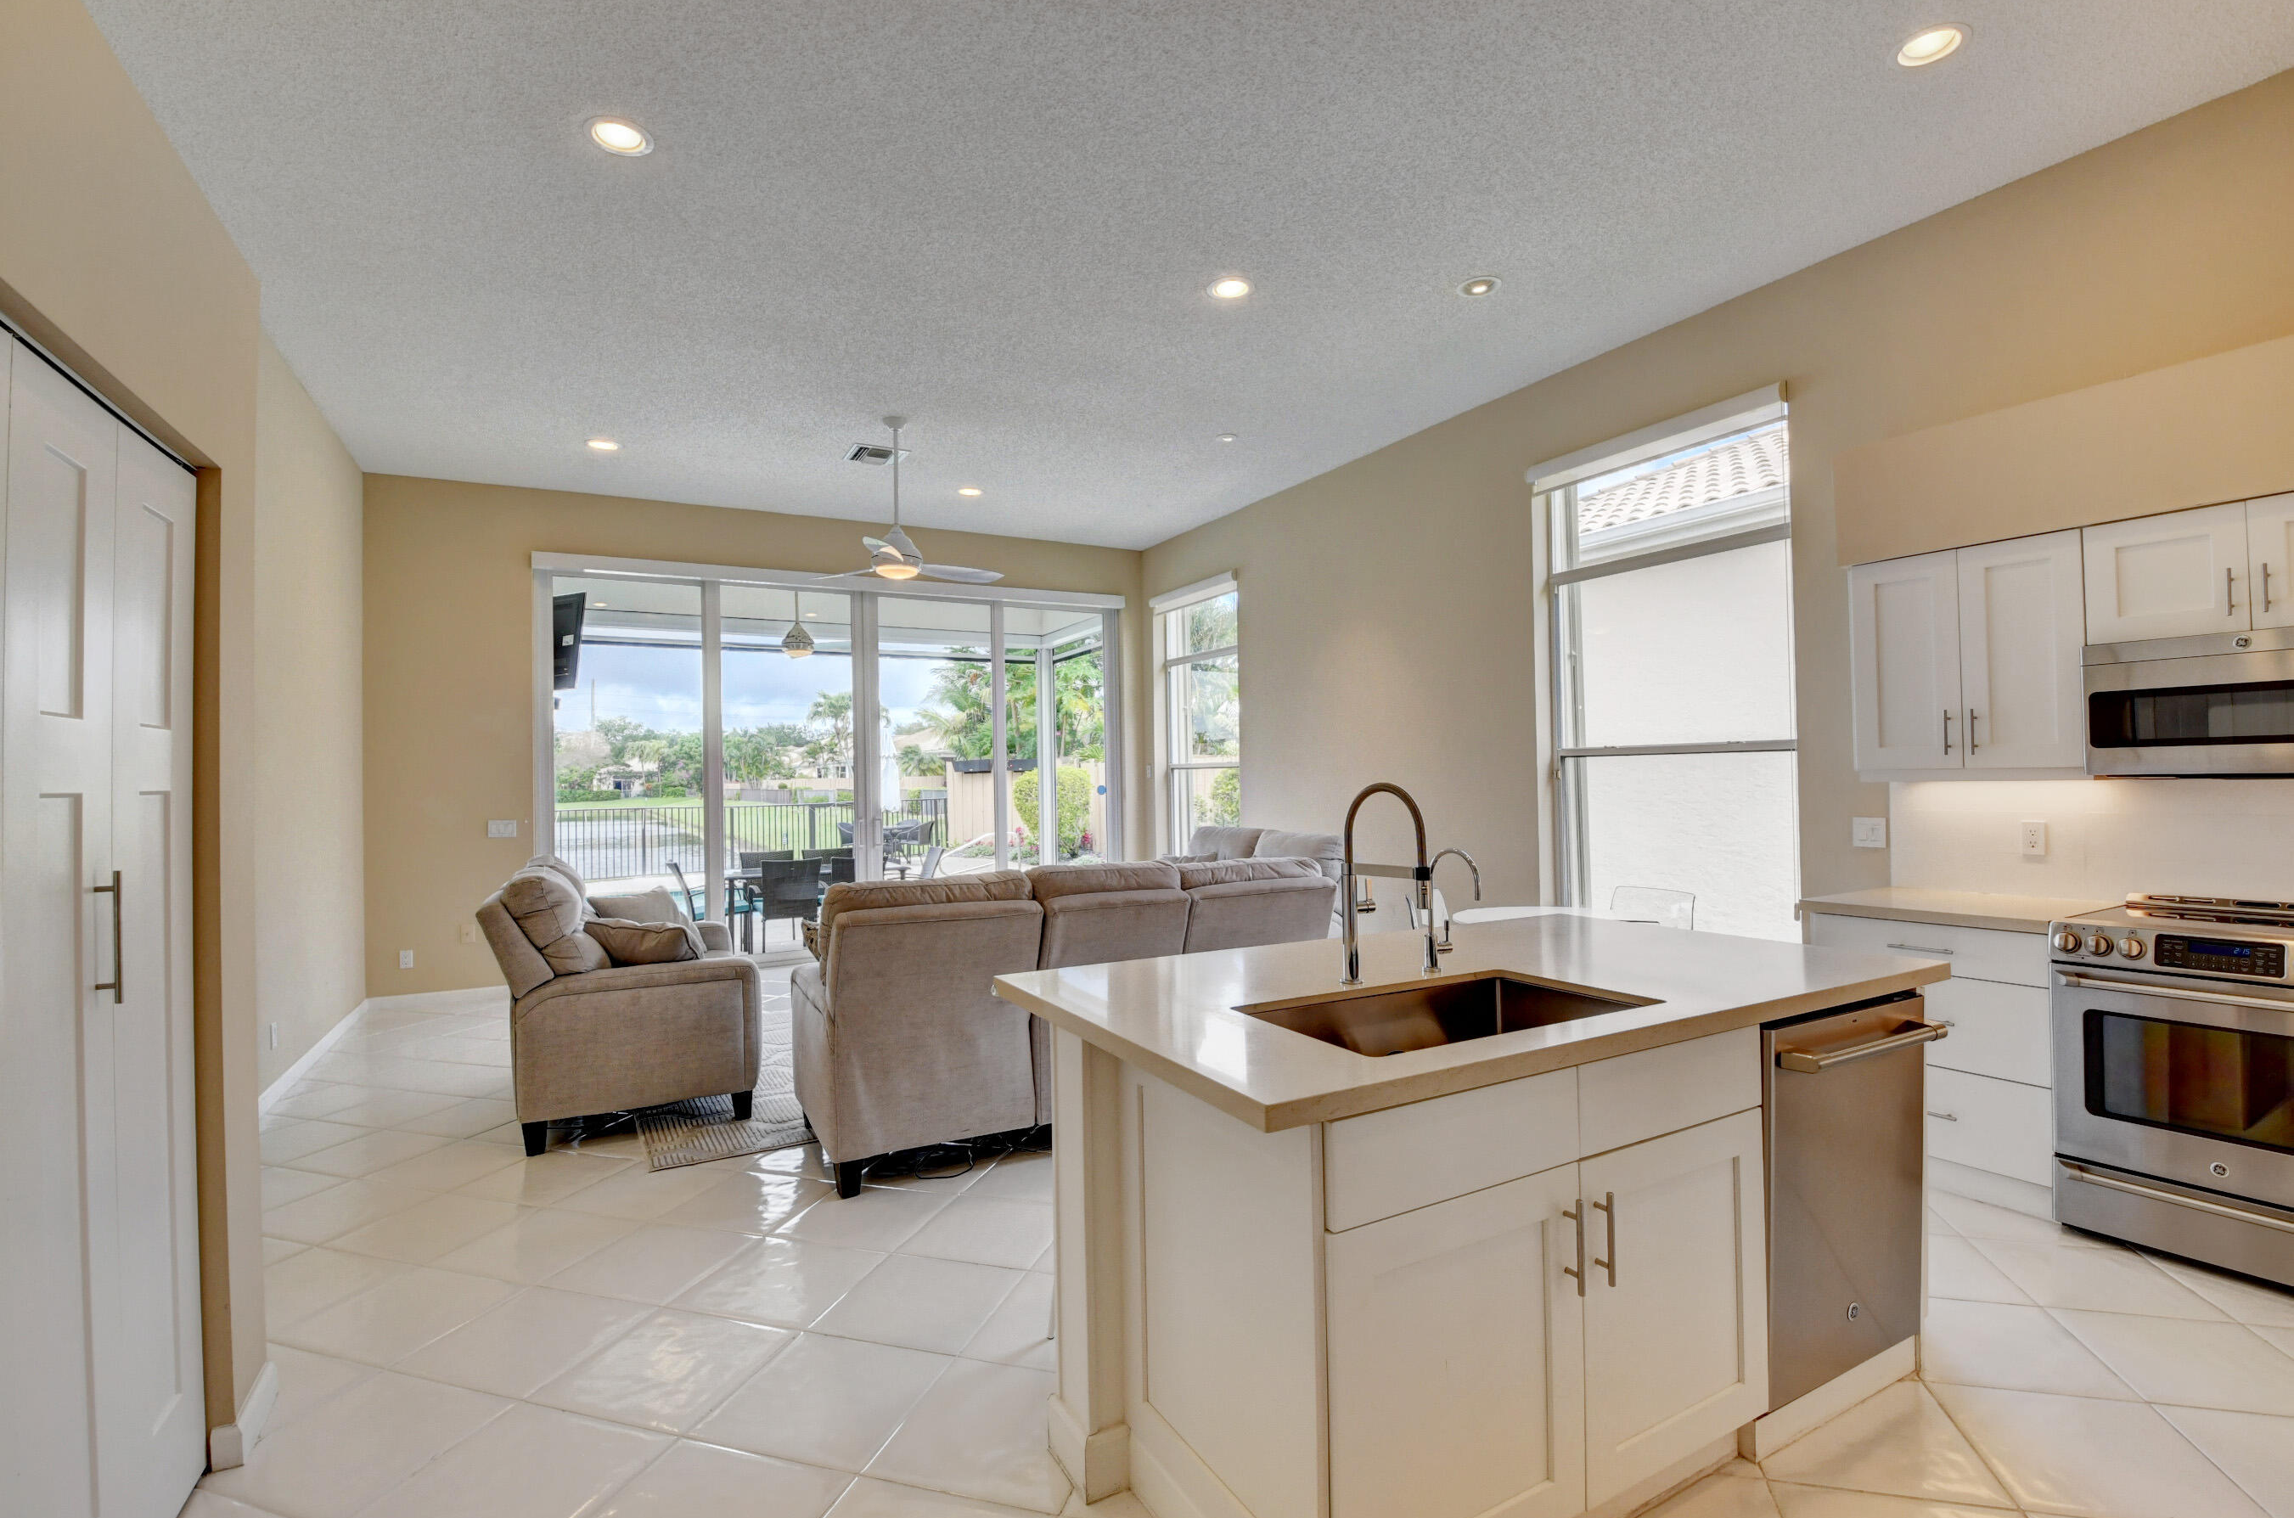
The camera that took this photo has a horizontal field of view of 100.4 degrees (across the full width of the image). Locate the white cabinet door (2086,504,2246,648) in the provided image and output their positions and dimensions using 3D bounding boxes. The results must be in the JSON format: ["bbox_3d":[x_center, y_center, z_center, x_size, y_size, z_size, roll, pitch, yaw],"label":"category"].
[{"bbox_3d":[3.122,-0.559,2.938,0.025,0.378,0.362,-1,-1,-30],"label":"white cabinet door"}]

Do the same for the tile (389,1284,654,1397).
[{"bbox_3d":[-1.581,1.493,2.455,0.442,0.012,0.425,-1,-1,16],"label":"tile"}]

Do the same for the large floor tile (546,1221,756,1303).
[{"bbox_3d":[-1.455,1.488,2.824,0.437,0.010,0.412,-2,-1,17],"label":"large floor tile"}]

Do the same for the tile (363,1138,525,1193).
[{"bbox_3d":[-2.606,1.534,3.604,0.442,0.012,0.425,-1,-1,16],"label":"tile"}]

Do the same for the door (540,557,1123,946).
[{"bbox_3d":[-2.265,0.098,7.868,4.657,3.031,0.130,-1,-1,-27],"label":"door"}]

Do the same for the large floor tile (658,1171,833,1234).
[{"bbox_3d":[-1.330,1.494,3.207,0.437,0.010,0.412,-2,-1,17],"label":"large floor tile"}]

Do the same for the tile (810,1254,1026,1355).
[{"bbox_3d":[-0.611,1.479,2.596,0.442,0.012,0.425,-1,-1,16],"label":"tile"}]

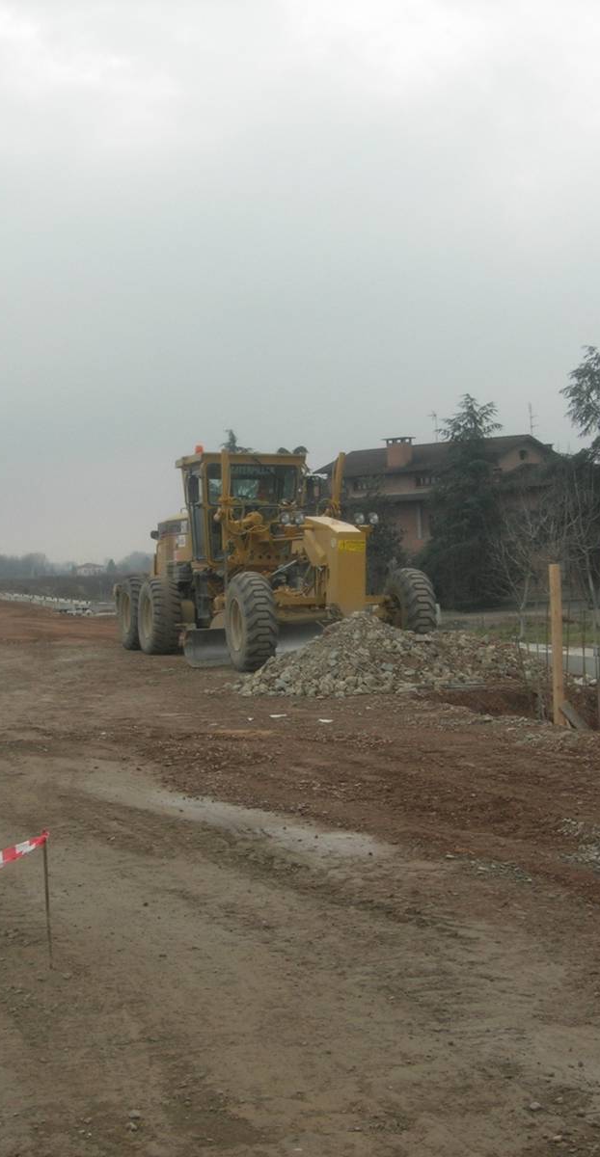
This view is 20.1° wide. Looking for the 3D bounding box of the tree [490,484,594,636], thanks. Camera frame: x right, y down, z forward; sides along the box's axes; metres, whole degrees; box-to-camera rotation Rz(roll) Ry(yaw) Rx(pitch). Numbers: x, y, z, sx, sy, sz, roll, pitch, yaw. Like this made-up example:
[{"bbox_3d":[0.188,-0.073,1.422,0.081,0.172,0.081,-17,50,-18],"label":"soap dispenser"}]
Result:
[{"bbox_3d":[5.607,-0.389,39.000,2.350,3.600,2.300,-1,1,0],"label":"tree"}]

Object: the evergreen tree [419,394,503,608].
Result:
[{"bbox_3d":[7.411,-3.553,78.000,3.800,9.822,3.800,-1,0,0],"label":"evergreen tree"}]

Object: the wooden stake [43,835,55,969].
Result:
[{"bbox_3d":[-0.982,1.261,6.600,0.018,0.530,0.018,-3,1,0],"label":"wooden stake"}]

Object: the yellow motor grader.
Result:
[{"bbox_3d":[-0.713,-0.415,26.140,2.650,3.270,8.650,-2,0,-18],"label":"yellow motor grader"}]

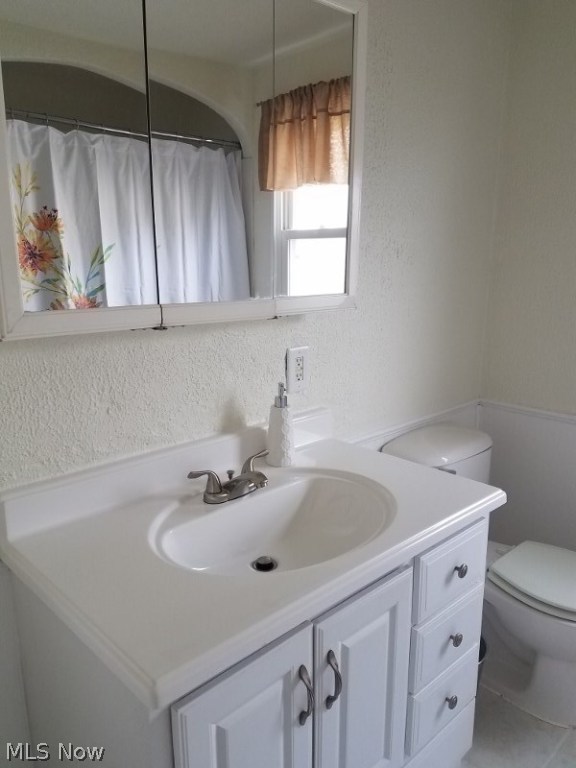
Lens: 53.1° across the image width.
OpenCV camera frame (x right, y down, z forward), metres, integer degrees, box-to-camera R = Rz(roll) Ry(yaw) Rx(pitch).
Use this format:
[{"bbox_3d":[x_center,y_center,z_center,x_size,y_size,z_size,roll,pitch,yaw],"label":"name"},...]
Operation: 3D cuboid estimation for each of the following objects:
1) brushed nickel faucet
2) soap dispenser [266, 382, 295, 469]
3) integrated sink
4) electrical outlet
[{"bbox_3d":[-0.097,0.223,1.296,0.232,0.080,0.160,-11,16,-43],"label":"brushed nickel faucet"},{"bbox_3d":[-0.023,0.103,1.502,0.070,0.213,0.074,0,12,0],"label":"soap dispenser"},{"bbox_3d":[-0.017,0.341,1.236,0.557,0.145,0.452,-11,16,-43],"label":"integrated sink"},{"bbox_3d":[0.029,-0.037,1.599,0.080,0.123,0.012,-11,16,-43],"label":"electrical outlet"}]

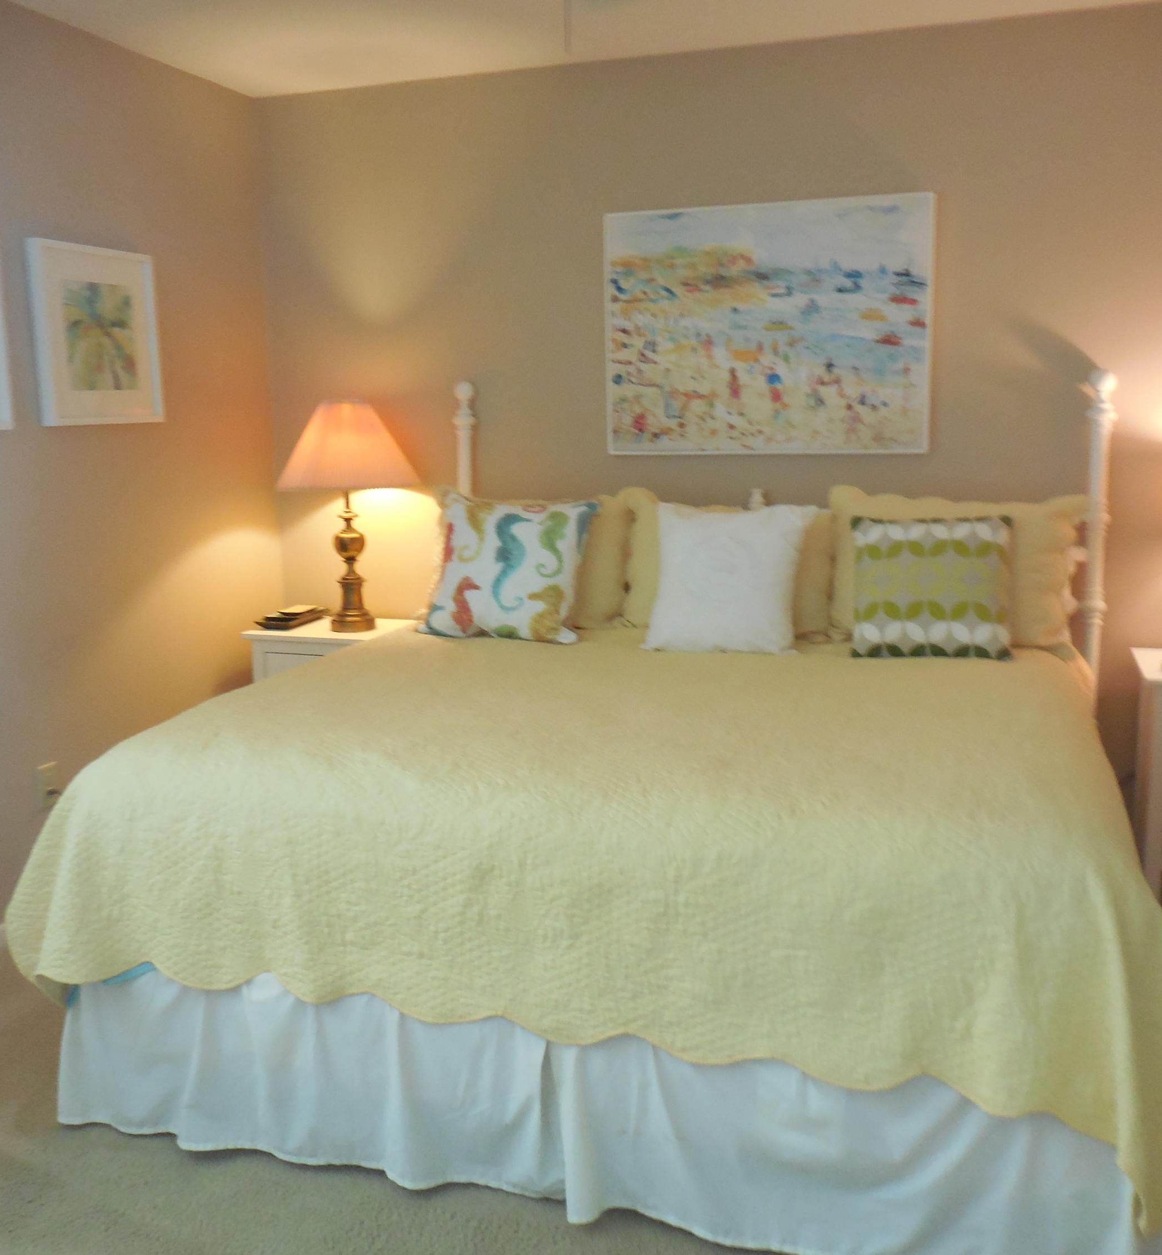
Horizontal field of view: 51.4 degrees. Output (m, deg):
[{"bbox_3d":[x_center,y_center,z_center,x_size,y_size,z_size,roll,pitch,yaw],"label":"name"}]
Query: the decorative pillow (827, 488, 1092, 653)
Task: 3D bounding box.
[{"bbox_3d":[1.093,-0.169,3.512,0.692,0.464,0.168,3,-4,18],"label":"decorative pillow"}]

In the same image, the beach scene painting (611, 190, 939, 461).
[{"bbox_3d":[0.571,-0.924,3.770,1.009,0.754,0.035,3,11,18],"label":"beach scene painting"}]

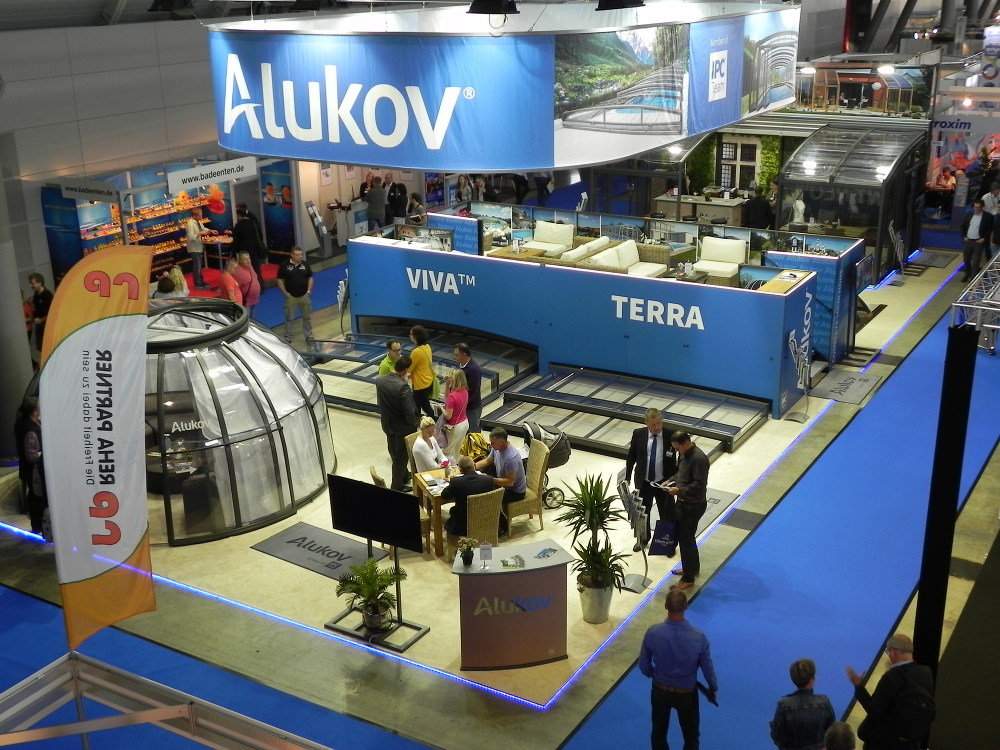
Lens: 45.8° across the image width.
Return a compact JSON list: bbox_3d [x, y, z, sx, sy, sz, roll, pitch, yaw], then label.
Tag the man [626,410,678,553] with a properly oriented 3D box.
[{"bbox_3d":[1.774,1.225,13.814,0.596,1.758,0.397,0,20,4],"label":"man"}]

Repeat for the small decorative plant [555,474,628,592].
[{"bbox_3d":[0.985,1.722,12.243,0.750,1.480,0.720,-3,19,-5],"label":"small decorative plant"}]

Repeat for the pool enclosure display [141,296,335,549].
[{"bbox_3d":[-4.333,0.329,15.871,4.100,2.300,4.100,-11,22,-25],"label":"pool enclosure display"}]

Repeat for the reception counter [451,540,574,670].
[{"bbox_3d":[0.120,2.336,11.843,1.192,1.072,0.576,-5,20,-8],"label":"reception counter"}]

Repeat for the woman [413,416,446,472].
[{"bbox_3d":[-0.773,1.235,15.475,0.500,1.300,0.800,-16,24,-37],"label":"woman"}]

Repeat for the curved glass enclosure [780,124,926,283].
[{"bbox_3d":[8.238,-4.072,27.753,2.360,3.000,3.550,10,22,30],"label":"curved glass enclosure"}]

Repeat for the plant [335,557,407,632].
[{"bbox_3d":[-1.379,2.292,12.537,0.675,0.745,0.645,-1,20,1],"label":"plant"}]

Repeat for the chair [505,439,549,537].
[{"bbox_3d":[0.261,1.393,14.421,0.610,1.030,0.480,-11,21,-24],"label":"chair"}]

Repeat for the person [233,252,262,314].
[{"bbox_3d":[-4.638,-1.428,21.759,0.420,1.720,0.550,12,24,34],"label":"person"}]

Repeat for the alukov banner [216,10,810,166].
[{"bbox_3d":[0.400,-5.044,19.252,7.065,1.559,11.020,10,22,30],"label":"alukov banner"}]

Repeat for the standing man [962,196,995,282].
[{"bbox_3d":[10.603,-3.027,26.487,0.550,1.780,0.400,9,22,27],"label":"standing man"}]

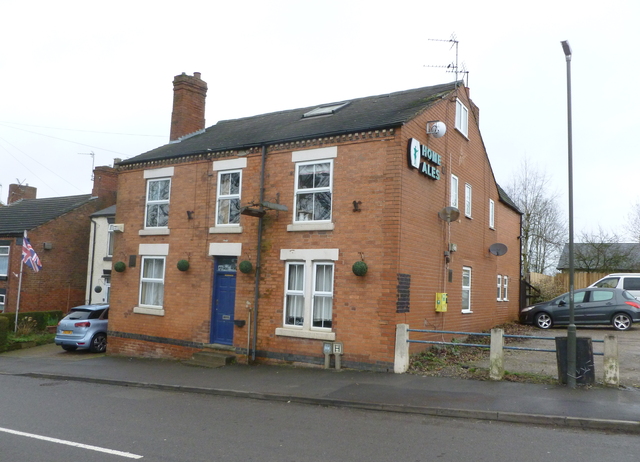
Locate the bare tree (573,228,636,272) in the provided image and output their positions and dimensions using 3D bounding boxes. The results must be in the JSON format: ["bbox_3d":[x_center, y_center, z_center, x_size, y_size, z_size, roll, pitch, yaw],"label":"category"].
[{"bbox_3d":[16.478,2.020,29.977,3.500,4.471,3.200,-1,-6,29],"label":"bare tree"}]

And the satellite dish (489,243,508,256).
[{"bbox_3d":[6.365,0.666,18.441,0.641,0.476,0.250,0,-5,19],"label":"satellite dish"}]

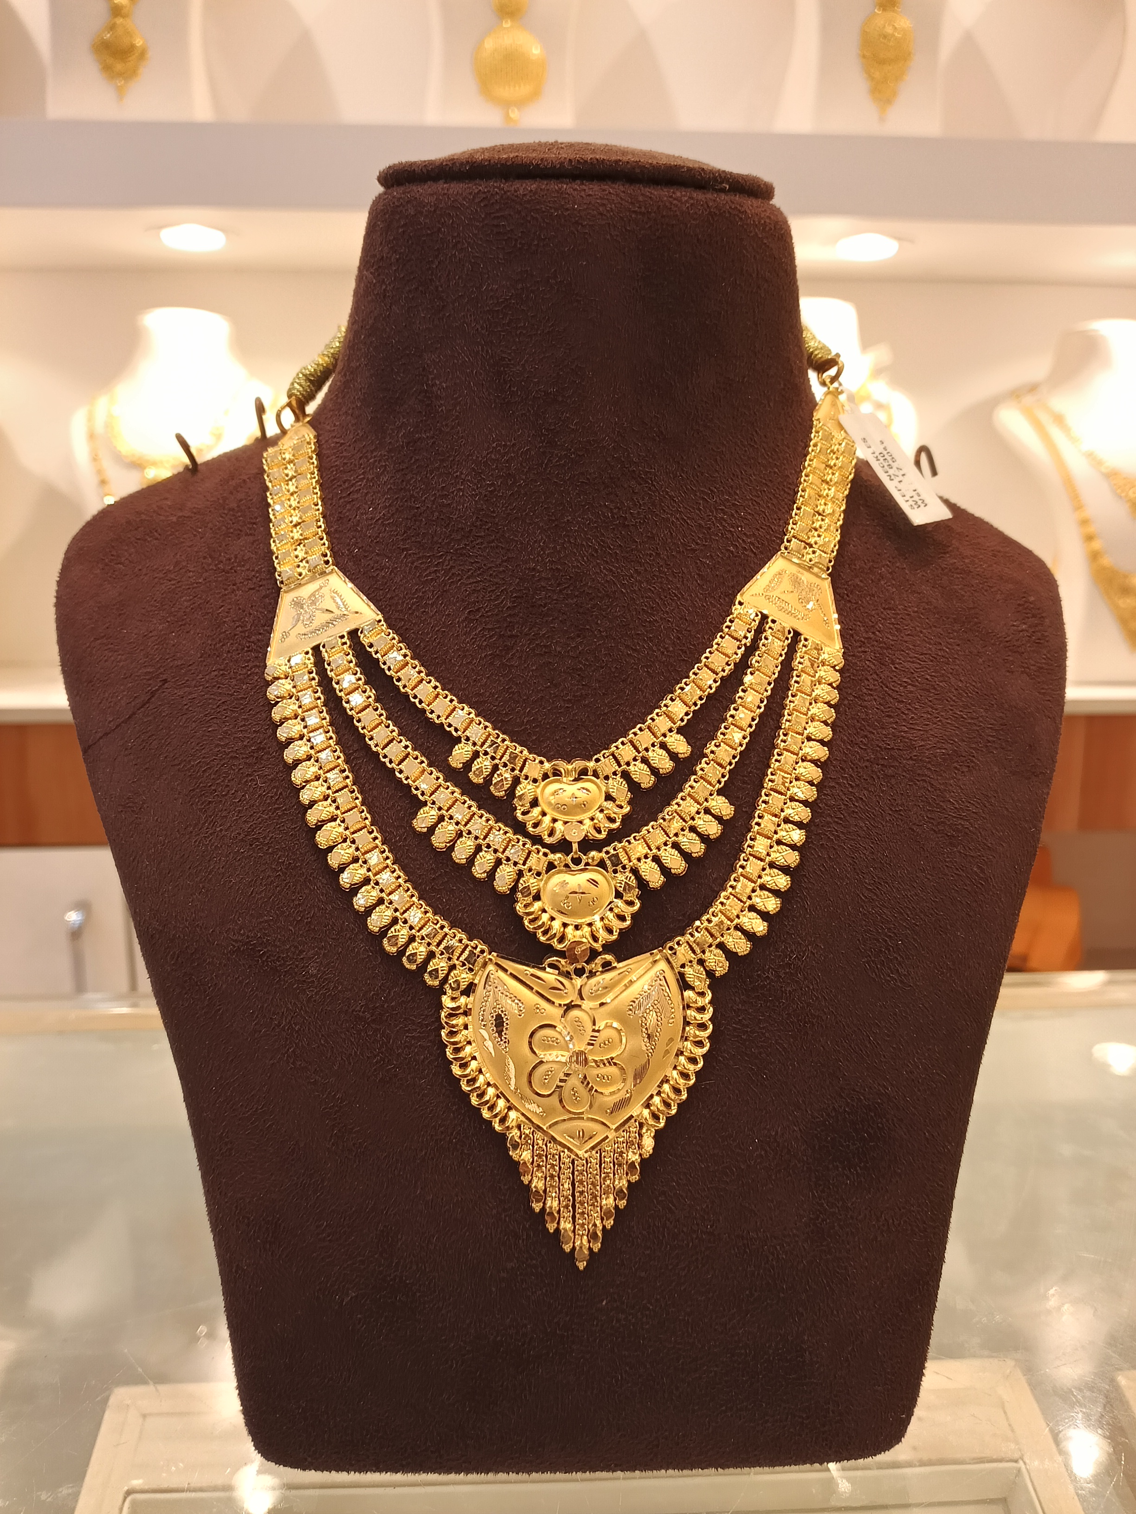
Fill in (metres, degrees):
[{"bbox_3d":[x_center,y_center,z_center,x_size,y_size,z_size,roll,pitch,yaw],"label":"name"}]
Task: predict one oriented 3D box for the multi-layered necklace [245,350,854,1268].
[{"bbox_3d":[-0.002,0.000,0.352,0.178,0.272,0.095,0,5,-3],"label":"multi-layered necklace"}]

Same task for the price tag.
[{"bbox_3d":[0.096,-0.085,0.347,0.013,0.002,0.046,-13,58,-18],"label":"price tag"}]

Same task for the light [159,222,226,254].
[{"bbox_3d":[-0.406,-0.563,1.280,0.078,0.025,0.078,-1,10,-3],"label":"light"}]

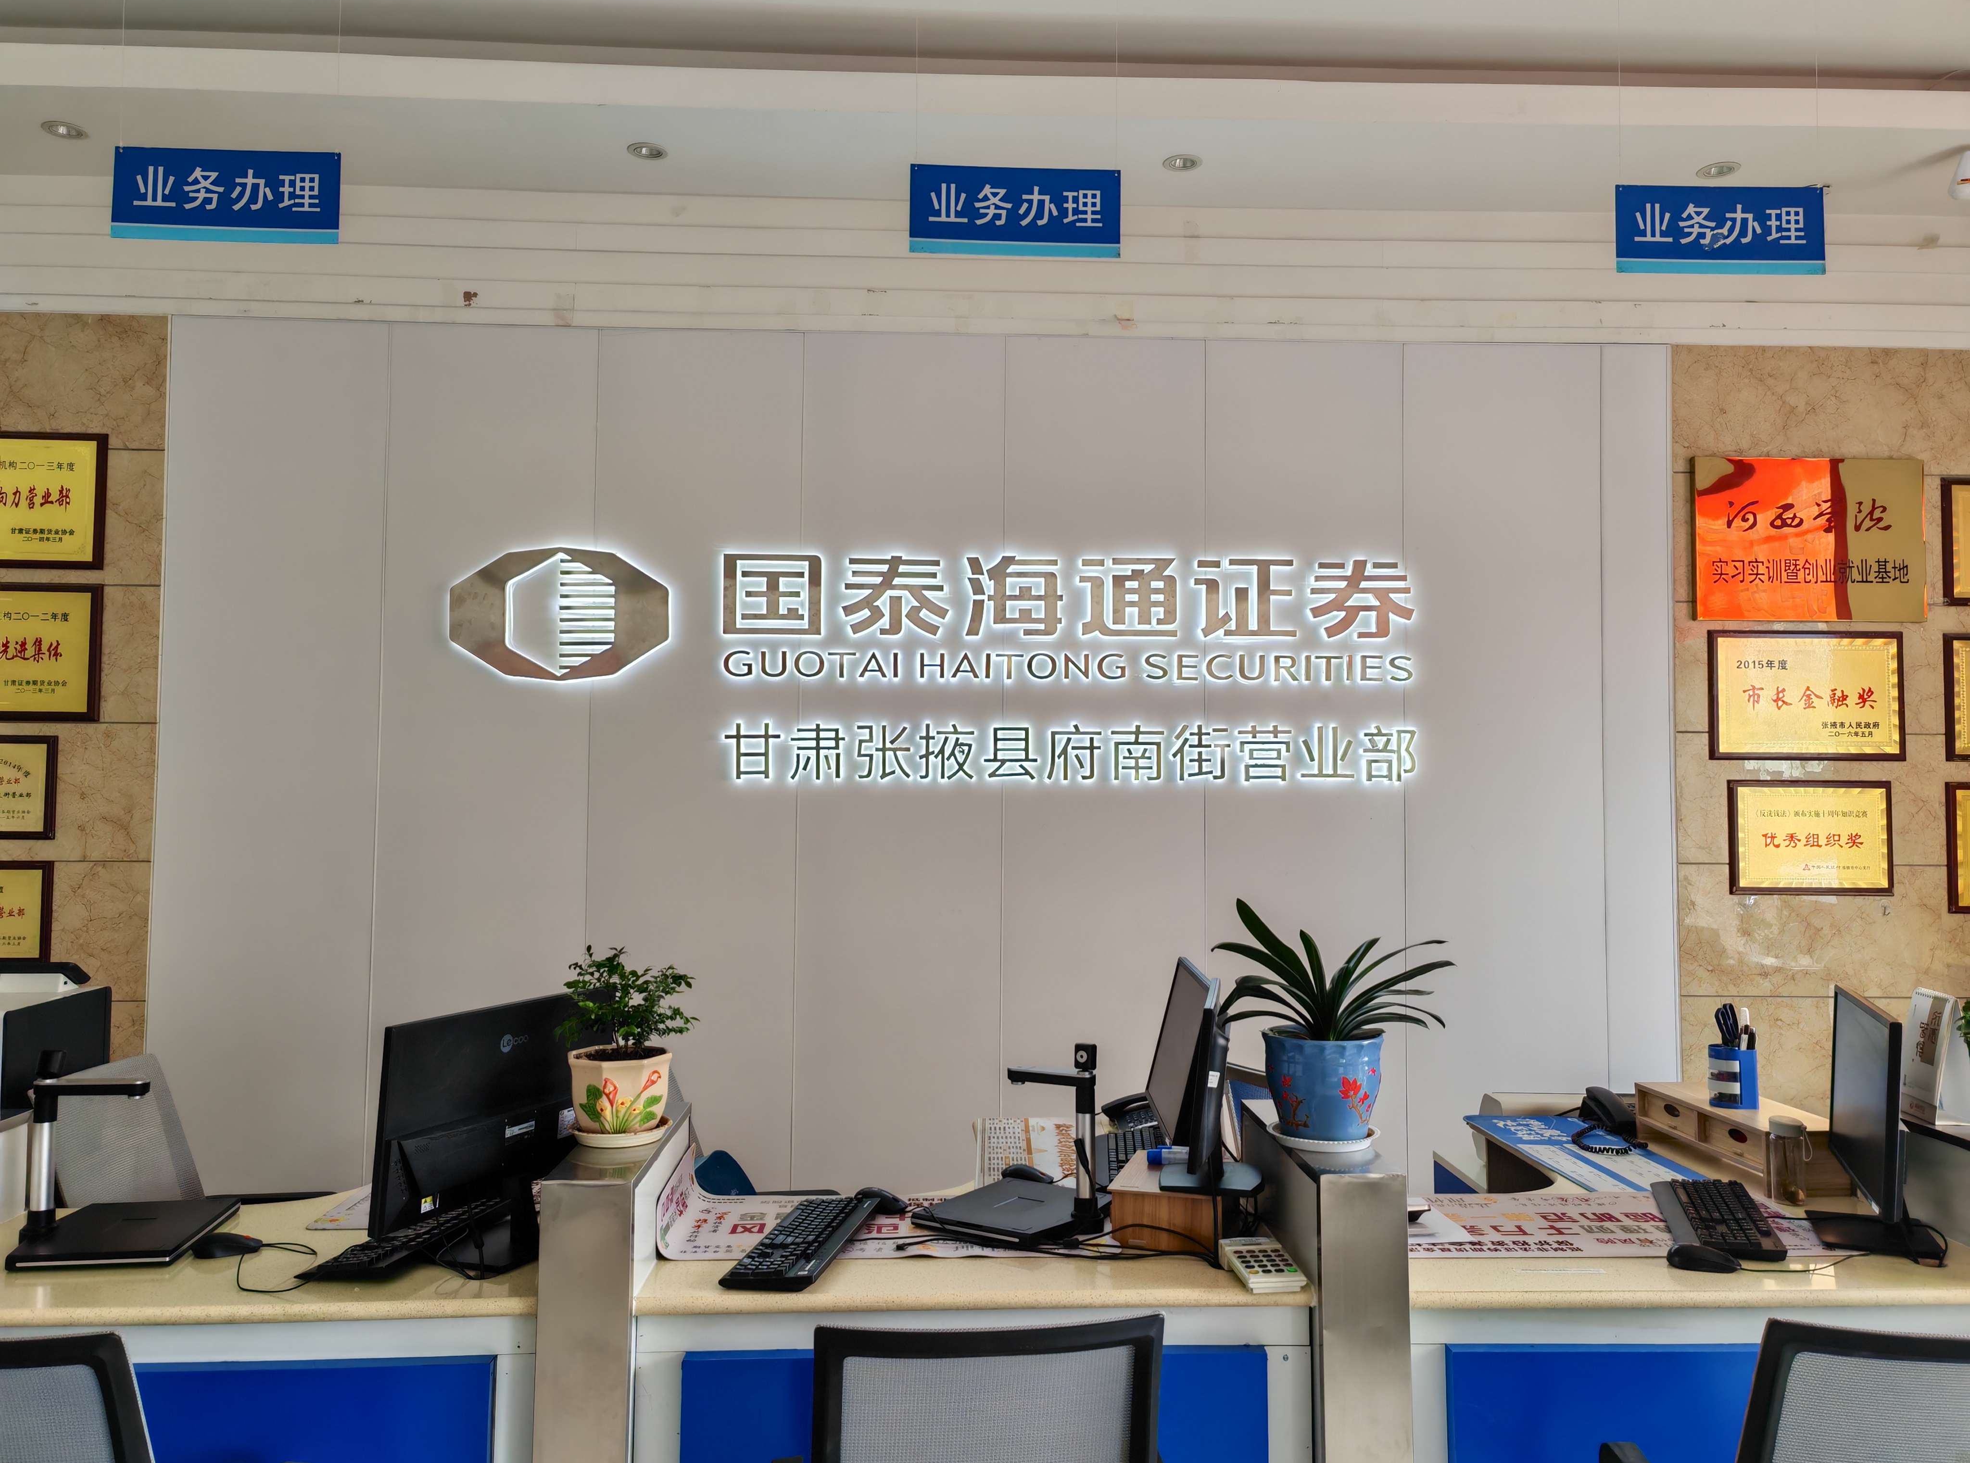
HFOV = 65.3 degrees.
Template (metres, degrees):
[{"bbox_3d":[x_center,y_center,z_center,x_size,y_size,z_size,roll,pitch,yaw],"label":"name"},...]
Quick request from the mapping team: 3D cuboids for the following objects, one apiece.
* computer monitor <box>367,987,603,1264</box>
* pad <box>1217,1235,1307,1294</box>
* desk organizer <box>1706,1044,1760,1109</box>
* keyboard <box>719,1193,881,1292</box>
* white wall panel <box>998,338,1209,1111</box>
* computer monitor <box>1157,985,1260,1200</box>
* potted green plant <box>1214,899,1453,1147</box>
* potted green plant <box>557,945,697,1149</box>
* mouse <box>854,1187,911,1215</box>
[{"bbox_3d":[-0.789,0.652,2.544,0.190,0.405,0.555,-1,-3,21],"label":"computer monitor"},{"bbox_3d":[0.434,0.832,2.398,0.093,0.042,0.165,1,-3,-6],"label":"pad"},{"bbox_3d":[1.540,0.714,3.179,0.085,0.120,0.100,0,-3,3],"label":"desk organizer"},{"bbox_3d":[-0.293,0.838,2.539,0.145,0.034,0.450,0,-3,8],"label":"keyboard"},{"bbox_3d":[0.362,0.202,4.631,0.610,2.800,0.030,0,-3,-2],"label":"white wall panel"},{"bbox_3d":[0.383,0.609,2.638,0.180,0.325,0.430,0,-3,11],"label":"computer monitor"},{"bbox_3d":[0.594,0.500,2.637,0.405,0.400,0.310,0,-3,-2],"label":"potted green plant"},{"bbox_3d":[-0.609,0.526,2.613,0.242,0.330,0.225,0,-3,-2],"label":"potted green plant"},{"bbox_3d":[-0.191,0.849,2.796,0.110,0.038,0.062,-1,-3,17],"label":"mouse"}]

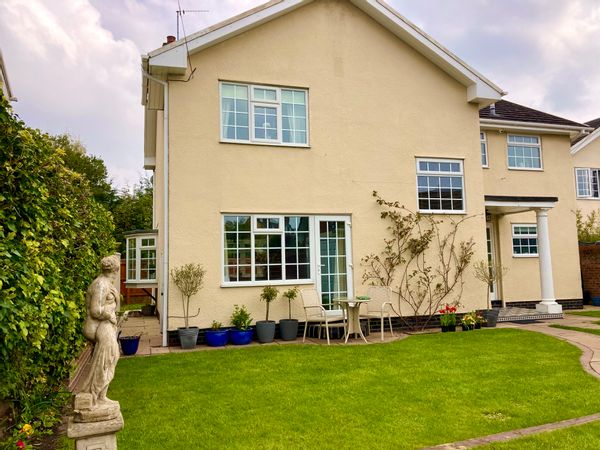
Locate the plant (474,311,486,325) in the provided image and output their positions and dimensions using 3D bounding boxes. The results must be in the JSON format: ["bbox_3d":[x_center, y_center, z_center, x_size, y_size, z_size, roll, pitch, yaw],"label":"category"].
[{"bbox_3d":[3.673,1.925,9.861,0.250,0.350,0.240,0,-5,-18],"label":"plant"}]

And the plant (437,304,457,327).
[{"bbox_3d":[2.988,1.848,9.890,0.359,0.435,0.313,0,-6,-18],"label":"plant"}]

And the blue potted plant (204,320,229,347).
[{"bbox_3d":[-1.485,1.943,8.684,0.414,0.434,0.414,0,-6,-18],"label":"blue potted plant"}]

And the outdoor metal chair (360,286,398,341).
[{"bbox_3d":[1.418,1.619,8.992,0.570,0.920,0.610,-5,-6,35],"label":"outdoor metal chair"}]

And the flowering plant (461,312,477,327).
[{"bbox_3d":[3.487,1.960,10.065,0.313,0.285,0.276,0,-6,-18],"label":"flowering plant"}]

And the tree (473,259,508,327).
[{"bbox_3d":[4.126,1.479,10.603,0.727,1.443,0.690,0,-6,-18],"label":"tree"}]

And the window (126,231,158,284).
[{"bbox_3d":[-4.745,1.006,14.515,0.950,1.520,1.900,0,-5,-18],"label":"window"}]

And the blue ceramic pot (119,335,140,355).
[{"bbox_3d":[-2.743,1.934,7.831,0.335,0.295,0.335,0,-5,-18],"label":"blue ceramic pot"}]

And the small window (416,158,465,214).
[{"bbox_3d":[3.102,-0.851,10.662,1.220,1.220,0.130,0,-5,-18],"label":"small window"}]

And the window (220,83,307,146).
[{"bbox_3d":[-0.672,-2.144,9.558,1.830,1.220,0.130,0,-5,-18],"label":"window"}]

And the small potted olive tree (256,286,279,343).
[{"bbox_3d":[-0.623,1.673,9.094,0.386,1.014,0.386,0,-6,-18],"label":"small potted olive tree"}]

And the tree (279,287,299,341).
[{"bbox_3d":[-0.221,1.689,9.278,0.377,0.998,0.377,-1,-5,0],"label":"tree"}]

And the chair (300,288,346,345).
[{"bbox_3d":[0.435,1.660,8.889,0.662,0.948,0.552,-6,-7,38],"label":"chair"}]

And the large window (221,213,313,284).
[{"bbox_3d":[-0.629,0.485,9.492,1.794,1.375,0.120,0,-6,-18],"label":"large window"}]

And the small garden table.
[{"bbox_3d":[0.936,1.698,8.631,0.680,0.725,0.680,-1,-5,0],"label":"small garden table"}]

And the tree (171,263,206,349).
[{"bbox_3d":[-1.939,1.378,8.393,0.600,1.460,0.580,0,-5,-18],"label":"tree"}]

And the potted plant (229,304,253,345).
[{"bbox_3d":[-1.076,1.828,8.931,0.432,0.699,0.432,0,-6,-18],"label":"potted plant"}]

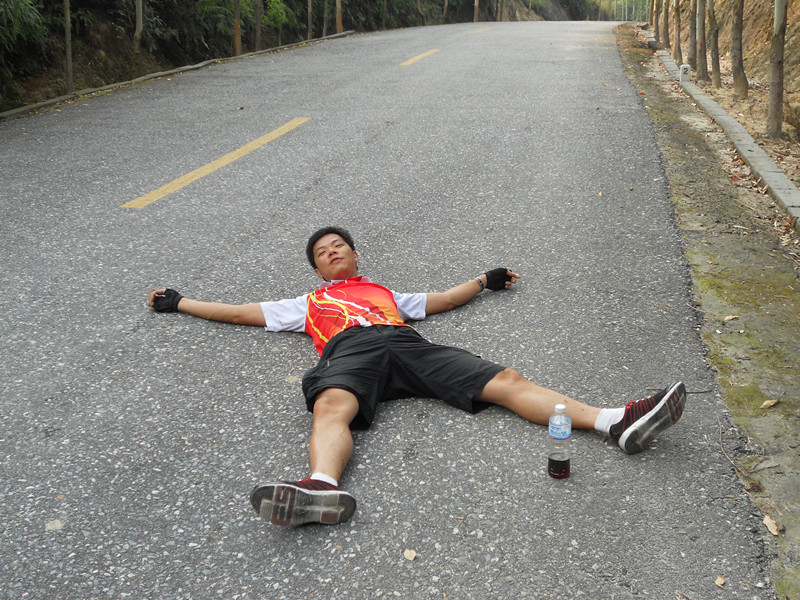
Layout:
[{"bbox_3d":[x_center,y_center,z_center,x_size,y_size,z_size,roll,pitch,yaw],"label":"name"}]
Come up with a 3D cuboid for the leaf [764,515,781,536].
[{"bbox_3d":[0.991,0.601,2.832,0.035,0.018,0.085,0,17,4],"label":"leaf"}]

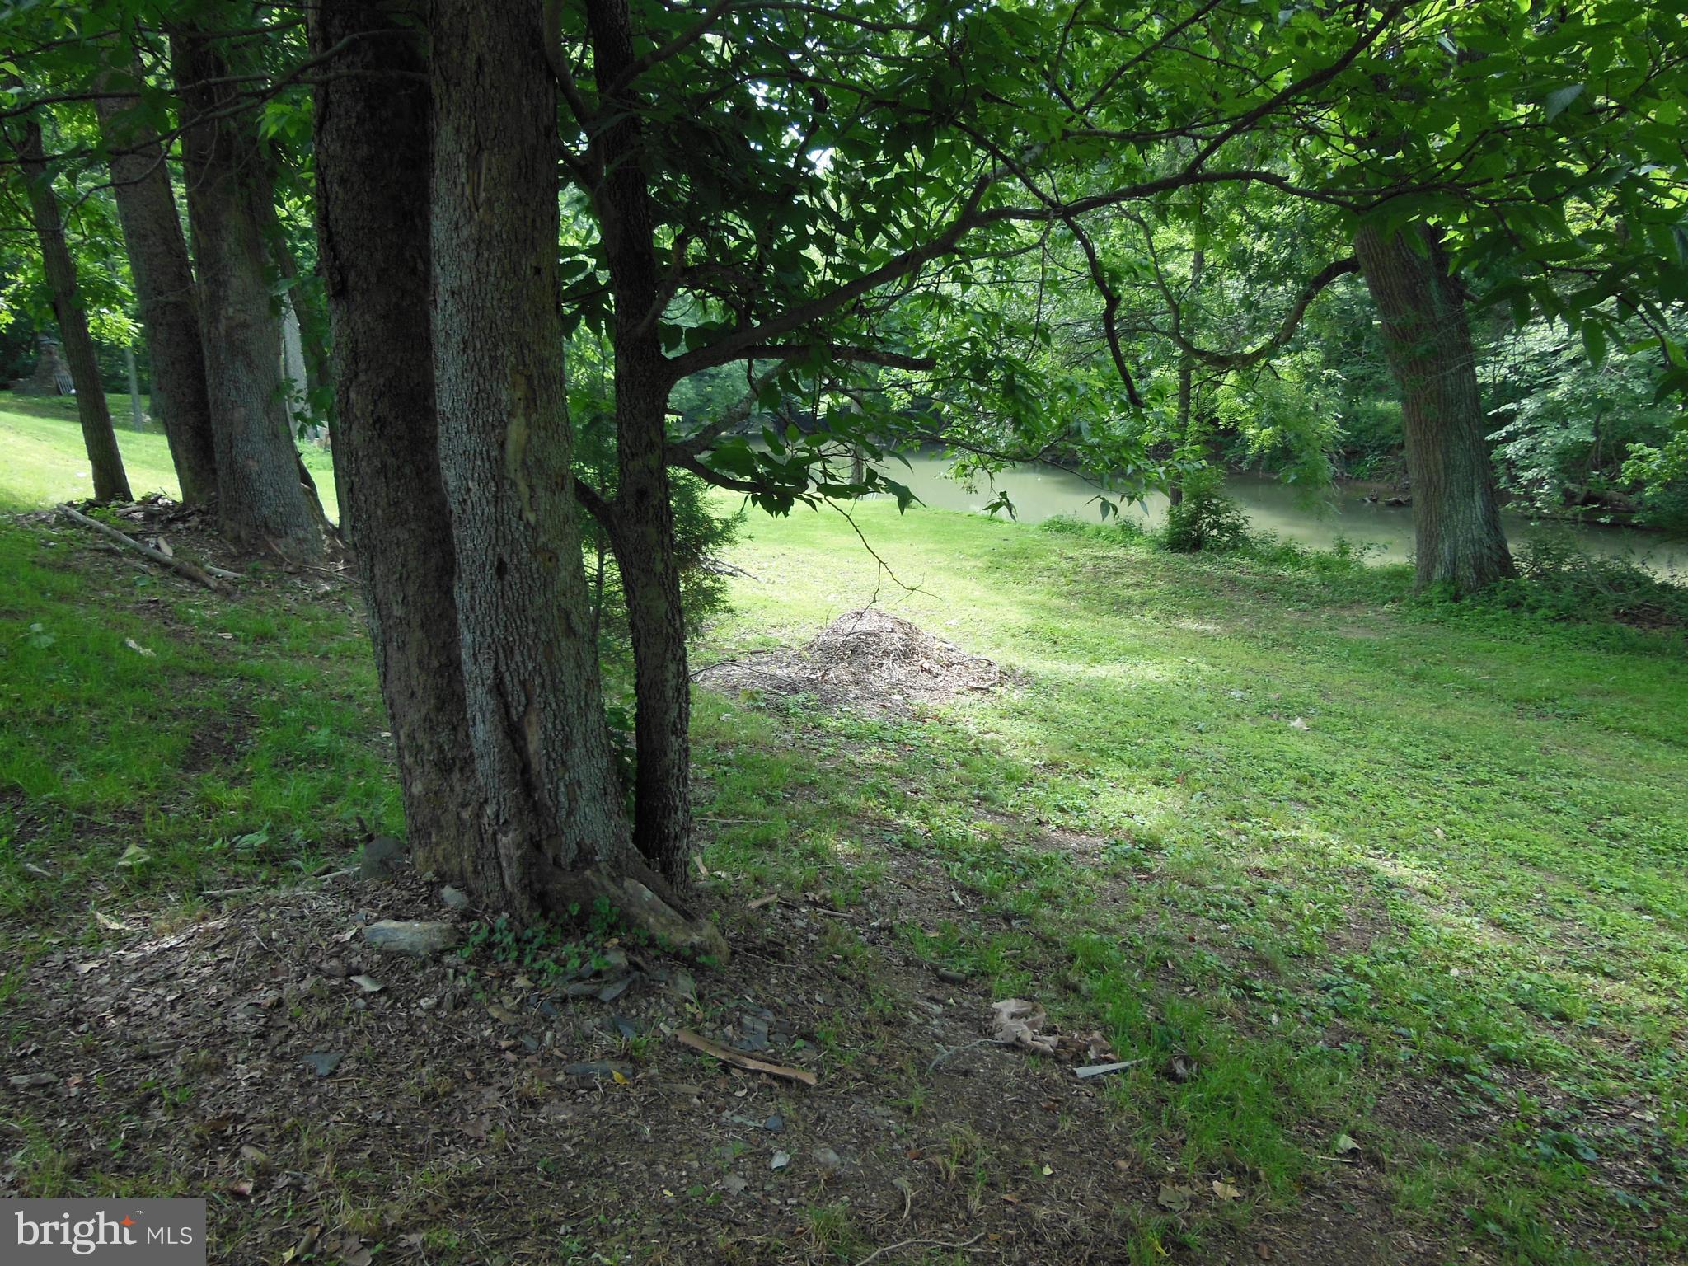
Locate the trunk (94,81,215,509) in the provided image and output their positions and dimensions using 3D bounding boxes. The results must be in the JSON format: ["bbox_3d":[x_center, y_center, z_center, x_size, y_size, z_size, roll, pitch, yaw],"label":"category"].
[{"bbox_3d":[-5.041,-2.425,8.963,0.450,2.951,0.450,-11,15,-28],"label":"trunk"}]

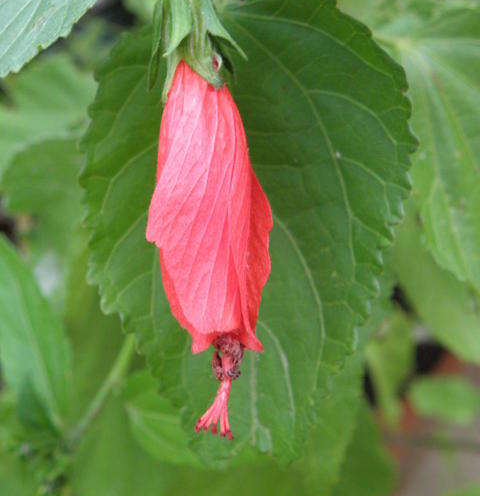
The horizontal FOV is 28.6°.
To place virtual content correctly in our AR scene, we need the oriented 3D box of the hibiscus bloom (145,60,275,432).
[{"bbox_3d":[-0.007,0.000,0.207,0.027,0.083,0.025,-4,7,0],"label":"hibiscus bloom"}]

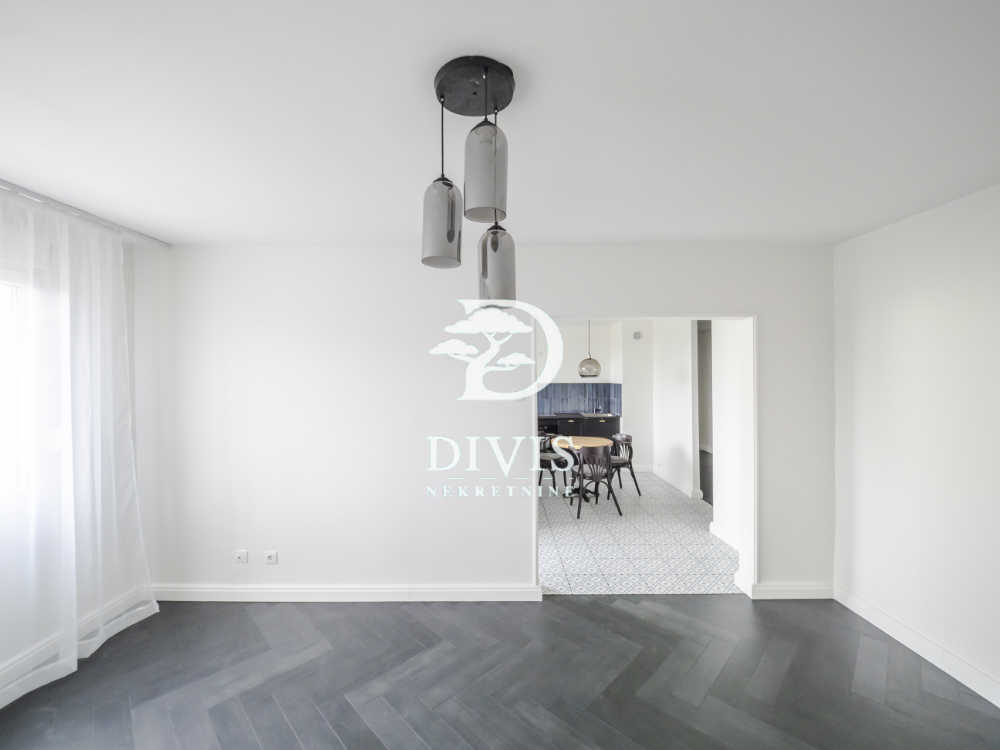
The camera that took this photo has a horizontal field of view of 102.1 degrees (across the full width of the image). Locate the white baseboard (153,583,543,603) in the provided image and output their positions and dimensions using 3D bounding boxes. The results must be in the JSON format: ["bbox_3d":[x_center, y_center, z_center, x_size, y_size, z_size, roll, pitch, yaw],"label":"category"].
[{"bbox_3d":[-1.147,1.576,2.930,2.907,0.119,0.026,0,0,0],"label":"white baseboard"}]

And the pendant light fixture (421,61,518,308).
[{"bbox_3d":[-0.104,-0.592,1.308,0.320,0.700,0.315,0,0,0],"label":"pendant light fixture"}]

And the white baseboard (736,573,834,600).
[{"bbox_3d":[2.133,1.577,3.045,0.597,0.117,0.200,0,0,0],"label":"white baseboard"}]

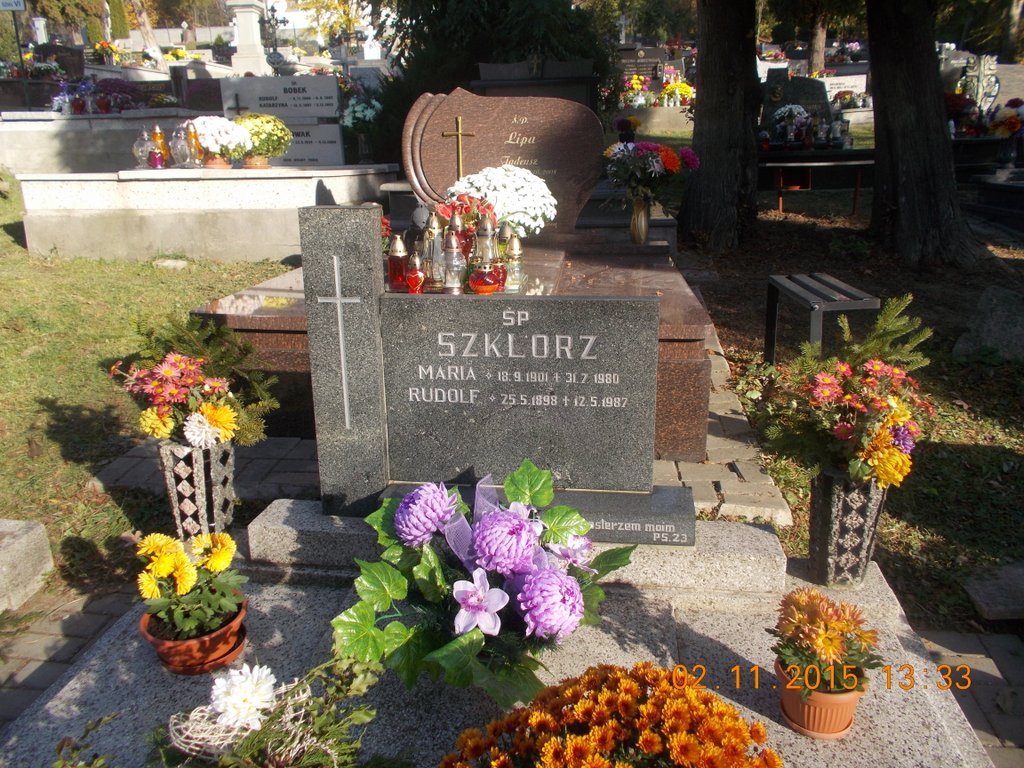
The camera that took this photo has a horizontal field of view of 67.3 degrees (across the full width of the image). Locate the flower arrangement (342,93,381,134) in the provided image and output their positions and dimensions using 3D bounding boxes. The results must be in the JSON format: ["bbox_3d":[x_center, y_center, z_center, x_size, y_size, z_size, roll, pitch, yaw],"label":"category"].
[{"bbox_3d":[-1.234,-2.242,6.350,0.330,0.310,0.300,1,14,7],"label":"flower arrangement"}]

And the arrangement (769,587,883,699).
[{"bbox_3d":[0.555,0.453,1.370,0.190,0.165,0.180,1,15,9],"label":"arrangement"}]

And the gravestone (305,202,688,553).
[{"bbox_3d":[-0.028,-0.027,1.875,0.953,0.790,0.165,1,15,9],"label":"gravestone"}]

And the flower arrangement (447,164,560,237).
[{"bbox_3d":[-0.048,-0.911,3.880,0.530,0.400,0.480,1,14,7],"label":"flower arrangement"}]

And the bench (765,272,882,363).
[{"bbox_3d":[1.362,-0.211,3.459,0.310,0.460,1.030,2,14,10],"label":"bench"}]

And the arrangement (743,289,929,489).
[{"bbox_3d":[0.738,0.015,1.750,0.380,0.385,0.310,1,14,7],"label":"arrangement"}]

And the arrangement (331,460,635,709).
[{"bbox_3d":[-0.045,0.368,1.510,0.560,0.420,0.430,1,15,9],"label":"arrangement"}]

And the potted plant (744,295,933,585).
[{"bbox_3d":[0.748,0.140,1.810,0.410,0.670,0.350,1,15,9],"label":"potted plant"}]

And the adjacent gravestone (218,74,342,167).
[{"bbox_3d":[-1.850,-2.124,6.200,0.990,0.740,0.200,1,15,7],"label":"adjacent gravestone"}]

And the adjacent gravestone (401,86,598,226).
[{"bbox_3d":[-0.047,-1.216,4.240,1.090,0.810,0.150,1,14,7],"label":"adjacent gravestone"}]

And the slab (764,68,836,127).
[{"bbox_3d":[3.230,-3.218,8.700,0.800,0.740,0.140,1,14,7],"label":"slab"}]

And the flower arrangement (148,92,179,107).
[{"bbox_3d":[-3.852,-3.144,8.500,0.340,0.180,0.300,1,15,9],"label":"flower arrangement"}]

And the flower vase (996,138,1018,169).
[{"bbox_3d":[4.188,-1.948,6.500,0.150,0.260,0.150,1,14,7],"label":"flower vase"}]

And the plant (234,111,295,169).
[{"bbox_3d":[-1.874,-1.833,5.800,0.460,0.410,0.450,1,15,7],"label":"plant"}]

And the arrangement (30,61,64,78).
[{"bbox_3d":[-6.764,-4.580,11.200,0.450,0.250,0.380,1,14,7],"label":"arrangement"}]

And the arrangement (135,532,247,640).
[{"bbox_3d":[-0.627,0.399,1.500,0.190,0.165,0.175,1,14,7],"label":"arrangement"}]

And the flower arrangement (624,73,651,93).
[{"bbox_3d":[1.877,-4.508,11.500,0.390,0.300,0.340,1,15,9],"label":"flower arrangement"}]

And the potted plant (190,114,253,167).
[{"bbox_3d":[-2.191,-1.833,5.800,0.460,0.390,0.450,1,15,7],"label":"potted plant"}]

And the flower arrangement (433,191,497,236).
[{"bbox_3d":[-0.248,-0.909,4.200,0.340,0.270,0.300,1,15,9],"label":"flower arrangement"}]

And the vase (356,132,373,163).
[{"bbox_3d":[-1.218,-1.953,6.350,0.130,0.250,0.130,1,14,7],"label":"vase"}]

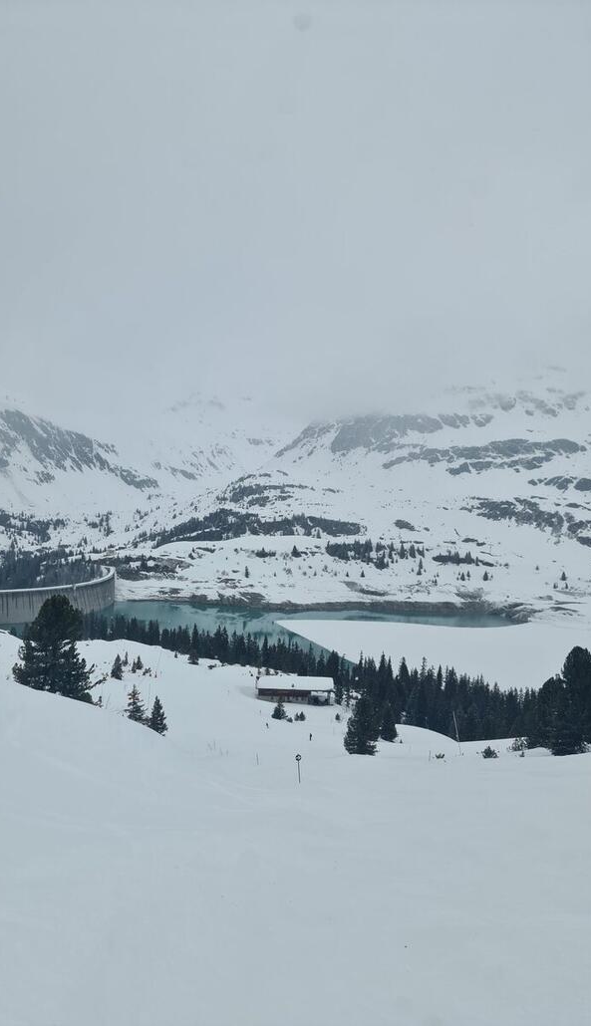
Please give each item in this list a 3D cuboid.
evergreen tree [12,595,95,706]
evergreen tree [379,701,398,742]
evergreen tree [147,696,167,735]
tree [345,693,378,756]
[{"bbox_3d":[-24.597,14.022,75.005,8.060,11.100,8.060,0,2,0],"label":"evergreen tree"},{"bbox_3d":[16.250,36.606,130.000,3.150,6.920,3.150,0,2,0],"label":"evergreen tree"},{"bbox_3d":[-14.839,21.946,80.002,2.150,4.390,2.150,0,2,0],"label":"evergreen tree"},{"bbox_3d":[9.610,31.418,110.000,5.030,9.070,5.030,0,2,0],"label":"tree"}]

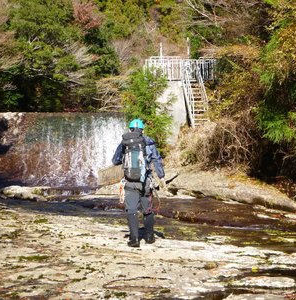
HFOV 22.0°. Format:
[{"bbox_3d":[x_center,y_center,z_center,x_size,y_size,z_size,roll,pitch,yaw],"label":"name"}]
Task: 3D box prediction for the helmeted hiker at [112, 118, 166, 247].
[{"bbox_3d":[-0.132,0.455,10.550,0.700,1.750,0.600,0,1,10],"label":"helmeted hiker"}]

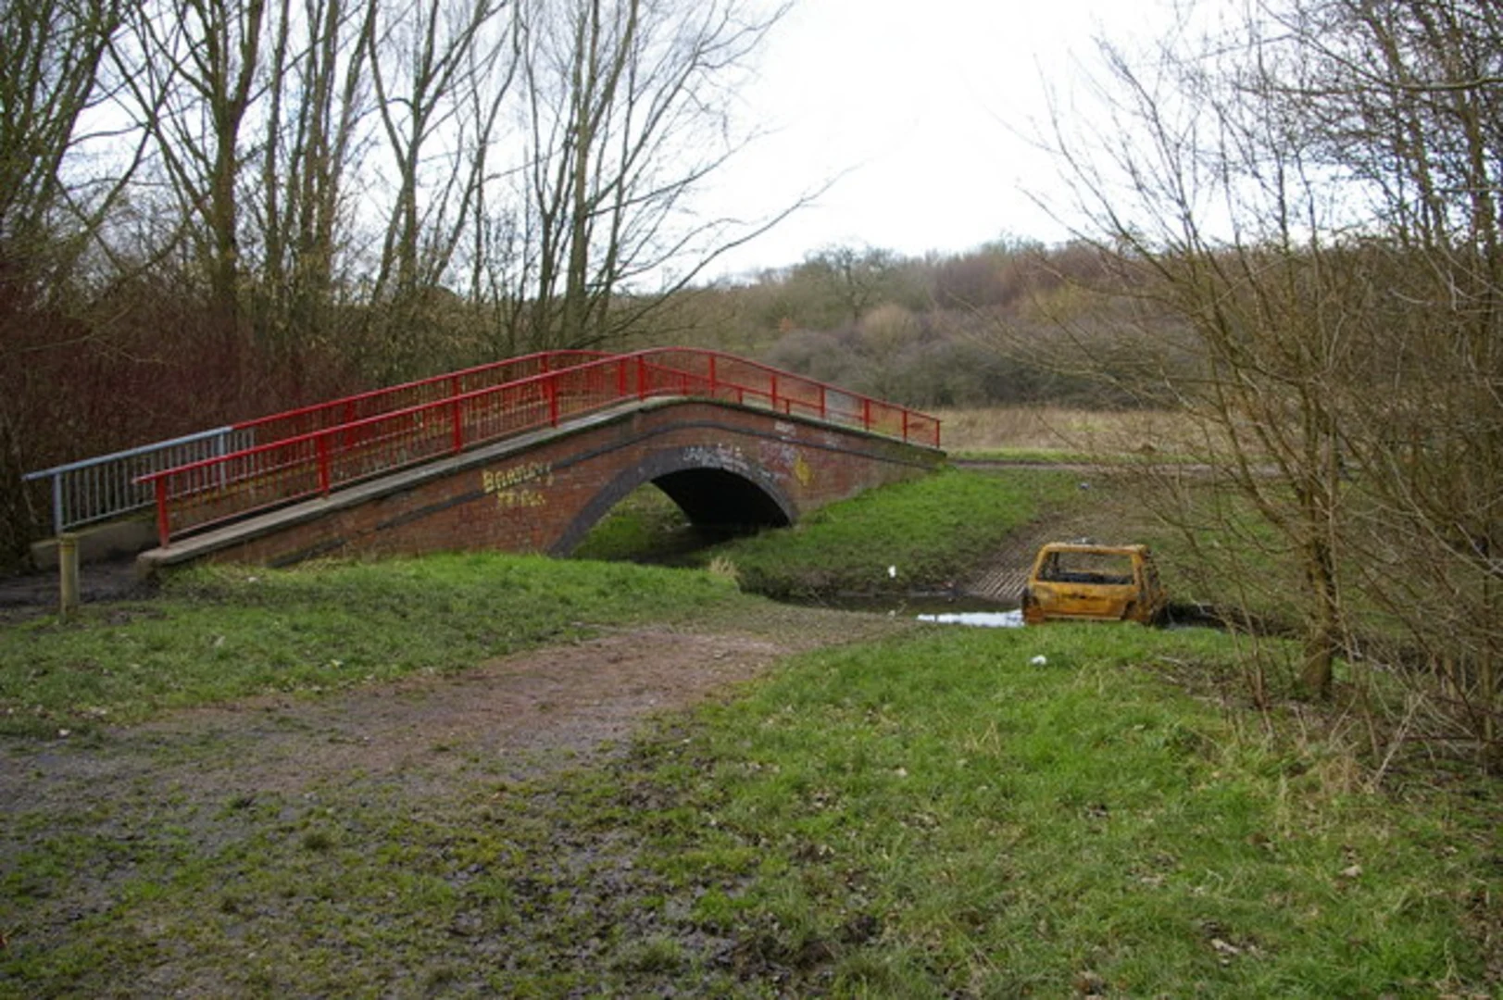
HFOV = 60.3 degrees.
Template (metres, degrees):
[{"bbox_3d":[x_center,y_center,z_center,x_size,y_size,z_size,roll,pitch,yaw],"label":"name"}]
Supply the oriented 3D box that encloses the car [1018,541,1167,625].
[{"bbox_3d":[5.071,1.240,18.722,1.600,1.330,3.650,1,1,21],"label":"car"}]

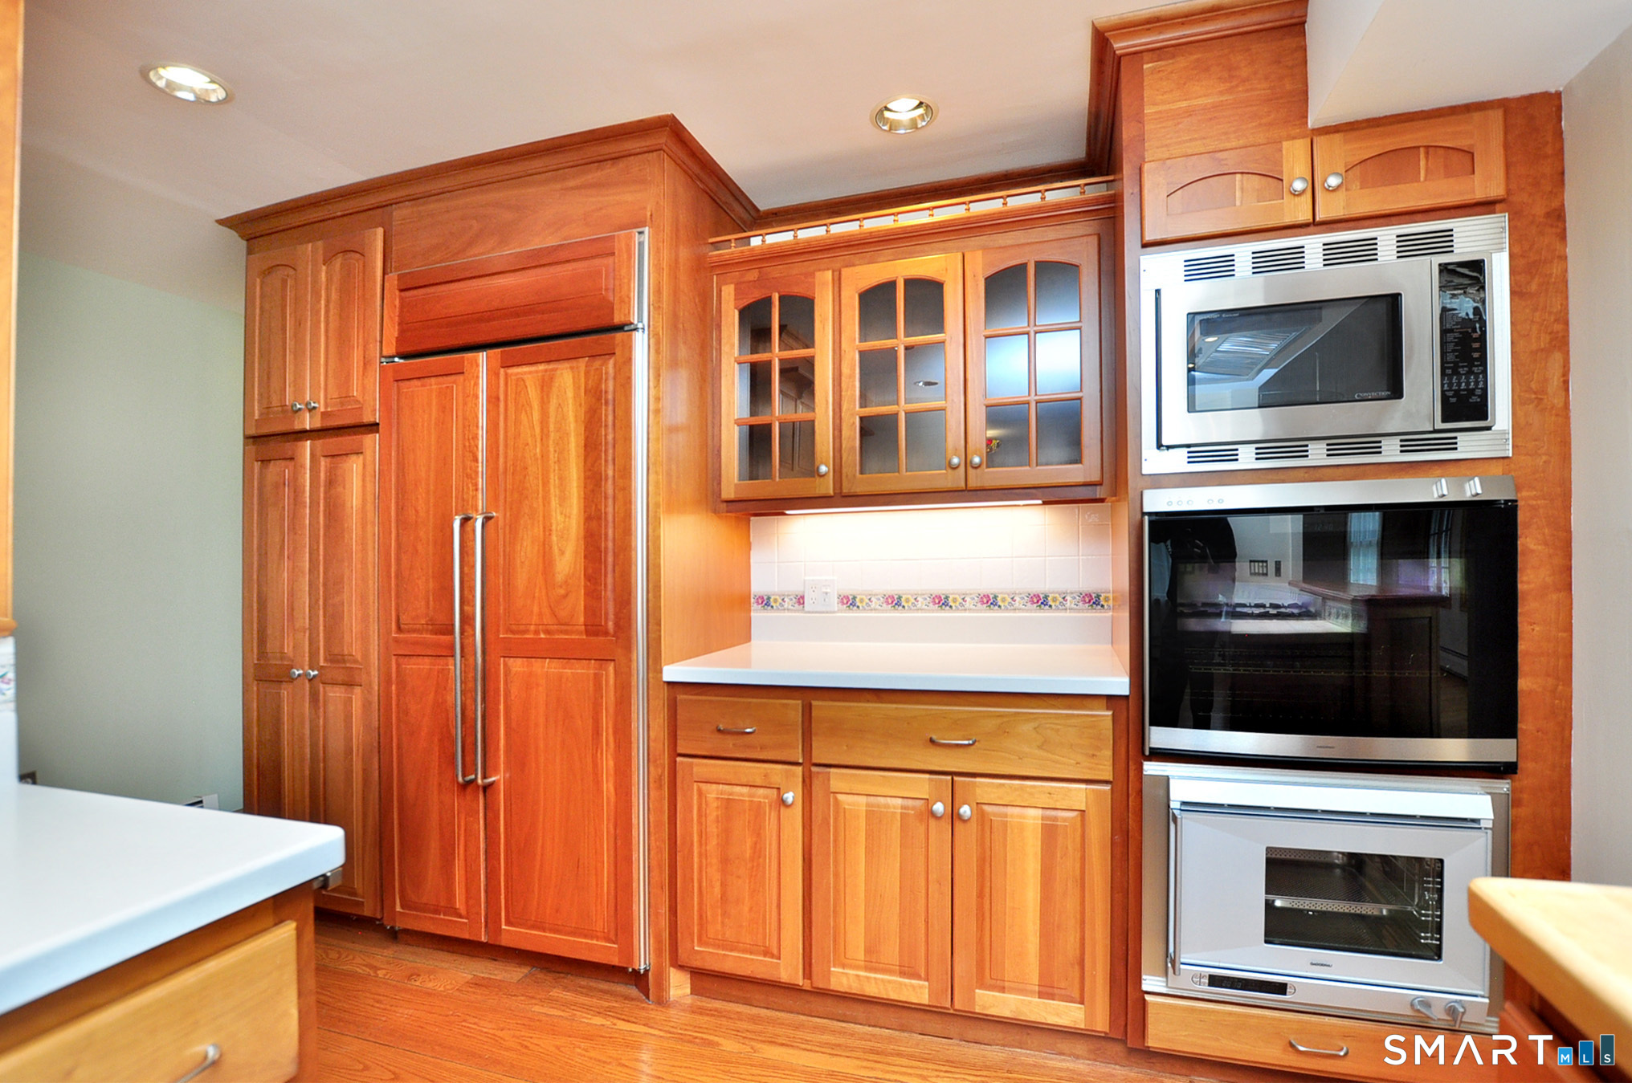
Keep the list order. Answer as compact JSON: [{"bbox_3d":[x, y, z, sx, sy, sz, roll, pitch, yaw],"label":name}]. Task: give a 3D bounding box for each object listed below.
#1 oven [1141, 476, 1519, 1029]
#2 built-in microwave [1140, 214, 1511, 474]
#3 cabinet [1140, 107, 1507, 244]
[{"bbox_3d":[1.132,0.444,1.688,0.667,1.122,0.580,-1,-1,17],"label":"oven"},{"bbox_3d":[1.128,-0.407,1.664,0.667,0.497,0.465,-1,-1,17],"label":"built-in microwave"},{"bbox_3d":[1.141,-0.772,1.719,0.666,0.195,0.580,-1,-1,17],"label":"cabinet"}]

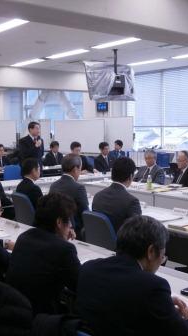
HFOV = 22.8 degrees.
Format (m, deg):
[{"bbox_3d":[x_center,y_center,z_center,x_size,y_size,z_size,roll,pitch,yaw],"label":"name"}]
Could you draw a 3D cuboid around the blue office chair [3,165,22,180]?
[{"bbox_3d":[-1.378,0.415,8.518,0.570,0.900,0.580,-4,6,-38],"label":"blue office chair"}]

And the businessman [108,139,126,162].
[{"bbox_3d":[0.662,-0.051,11.766,0.550,1.270,0.780,-2,5,-21],"label":"businessman"}]

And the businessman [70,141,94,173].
[{"bbox_3d":[-0.257,0.141,8.922,0.520,1.250,0.780,-5,7,-40],"label":"businessman"}]

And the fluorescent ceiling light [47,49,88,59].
[{"bbox_3d":[-0.489,-2.100,8.577,0.200,0.060,1.120,-5,7,-40],"label":"fluorescent ceiling light"}]

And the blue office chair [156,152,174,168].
[{"bbox_3d":[1.666,0.160,11.042,0.580,1.033,0.580,3,6,38],"label":"blue office chair"}]

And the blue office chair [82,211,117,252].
[{"bbox_3d":[0.182,0.773,4.133,0.580,0.860,0.560,-5,7,-40],"label":"blue office chair"}]

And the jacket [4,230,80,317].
[{"bbox_3d":[-0.217,0.588,2.361,0.430,0.600,0.490,-5,7,-40],"label":"jacket"}]

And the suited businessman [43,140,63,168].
[{"bbox_3d":[-0.994,0.000,11.594,0.500,1.300,0.680,-4,5,-33],"label":"suited businessman"}]

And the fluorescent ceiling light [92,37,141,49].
[{"bbox_3d":[0.427,-2.488,9.245,0.230,0.080,1.250,-5,6,-40],"label":"fluorescent ceiling light"}]

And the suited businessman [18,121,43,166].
[{"bbox_3d":[-1.178,0.001,8.869,0.380,1.735,0.520,3,6,38],"label":"suited businessman"}]

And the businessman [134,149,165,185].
[{"bbox_3d":[0.809,0.322,7.563,0.850,1.220,0.580,-4,6,-38],"label":"businessman"}]

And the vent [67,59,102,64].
[{"bbox_3d":[-0.192,-2.677,11.862,0.800,0.060,0.800,-5,6,-40],"label":"vent"}]

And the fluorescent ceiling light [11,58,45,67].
[{"bbox_3d":[-1.546,-2.501,10.893,0.220,0.080,1.250,-4,6,-38],"label":"fluorescent ceiling light"}]

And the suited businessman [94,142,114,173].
[{"bbox_3d":[0.190,0.124,9.809,0.500,1.300,0.680,-4,6,-37],"label":"suited businessman"}]

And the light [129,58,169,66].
[{"bbox_3d":[1.273,-2.554,11.251,0.240,0.090,1.240,-4,6,-38],"label":"light"}]

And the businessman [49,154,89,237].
[{"bbox_3d":[-0.126,0.520,4.940,0.780,1.325,0.540,-4,6,-38],"label":"businessman"}]

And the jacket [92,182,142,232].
[{"bbox_3d":[0.189,0.447,4.049,0.380,0.620,0.480,-5,6,-40],"label":"jacket"}]

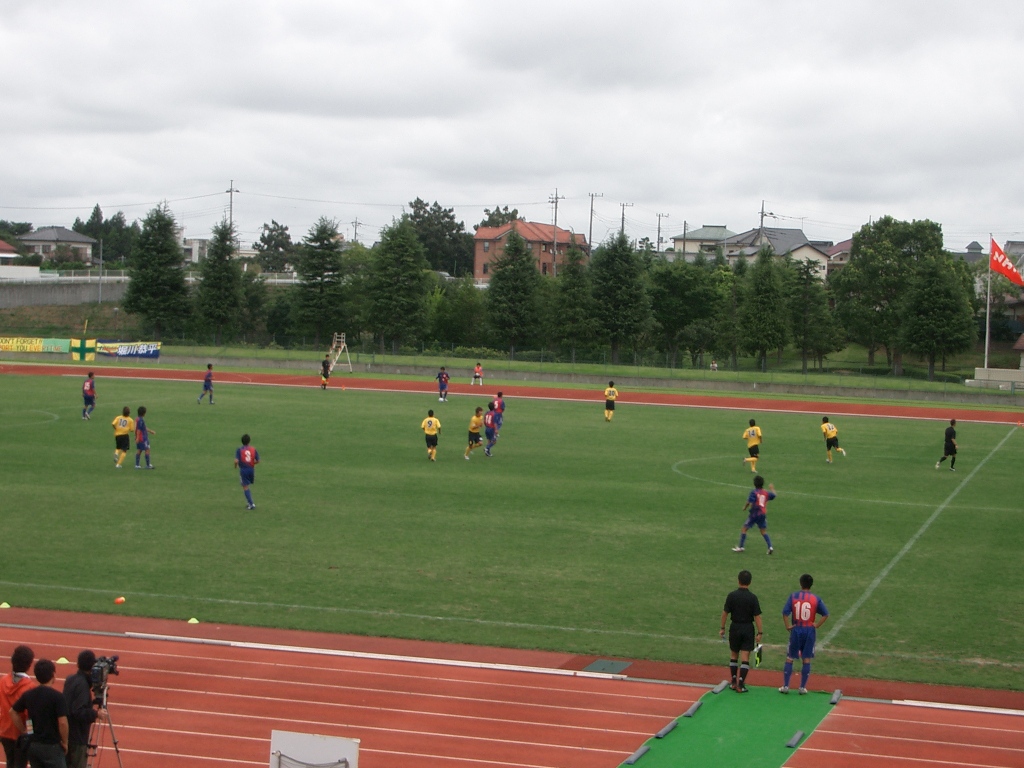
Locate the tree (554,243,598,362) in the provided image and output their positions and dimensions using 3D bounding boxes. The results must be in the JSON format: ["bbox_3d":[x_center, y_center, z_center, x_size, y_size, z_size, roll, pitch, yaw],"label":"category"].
[{"bbox_3d":[3.978,-5.011,135.000,3.100,7.330,3.100,2,2,0],"label":"tree"}]

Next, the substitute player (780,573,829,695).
[{"bbox_3d":[4.166,3.554,31.122,0.660,1.690,0.420,2,3,6],"label":"substitute player"}]

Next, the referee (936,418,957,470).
[{"bbox_3d":[14.317,1.997,72.048,0.580,1.693,0.520,0,3,-38],"label":"referee"}]

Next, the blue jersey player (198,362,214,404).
[{"bbox_3d":[-13.143,-0.008,94.527,0.727,1.730,0.505,2,3,-6],"label":"blue jersey player"}]

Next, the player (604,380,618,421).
[{"bbox_3d":[4.215,0.736,92.907,0.626,1.714,0.505,2,3,5],"label":"player"}]

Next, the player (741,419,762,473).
[{"bbox_3d":[7.570,1.960,69.044,0.600,1.690,0.620,3,3,13],"label":"player"}]

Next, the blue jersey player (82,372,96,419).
[{"bbox_3d":[-15.542,0.433,80.430,0.520,1.785,0.420,4,3,36],"label":"blue jersey player"}]

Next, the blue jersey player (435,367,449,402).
[{"bbox_3d":[-3.276,-0.009,103.915,0.600,1.682,0.420,2,3,-9],"label":"blue jersey player"}]

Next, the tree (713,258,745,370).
[{"bbox_3d":[13.637,-4.318,136.000,2.300,6.989,2.300,2,3,6],"label":"tree"}]

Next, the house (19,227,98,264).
[{"bbox_3d":[-59.135,-17.902,285.000,6.600,5.100,8.900,4,3,36],"label":"house"}]

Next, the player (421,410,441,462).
[{"bbox_3d":[-2.515,1.603,67.800,0.580,1.600,0.500,2,2,-1],"label":"player"}]

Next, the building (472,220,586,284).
[{"bbox_3d":[2.605,-16.340,277.271,9.091,8.000,22.000,3,3,15],"label":"building"}]

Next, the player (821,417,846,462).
[{"bbox_3d":[10.803,1.851,73.666,0.520,1.552,0.750,0,3,-34],"label":"player"}]

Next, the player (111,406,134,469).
[{"bbox_3d":[-11.048,1.518,62.130,0.580,1.730,0.520,3,3,22],"label":"player"}]

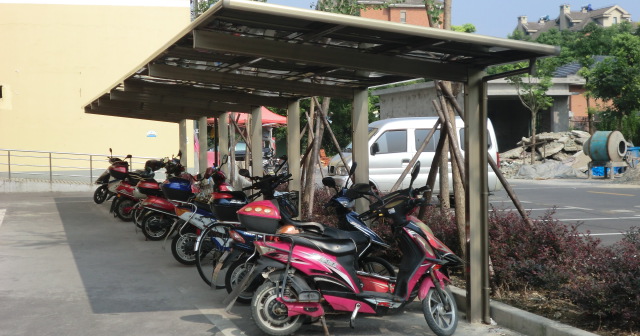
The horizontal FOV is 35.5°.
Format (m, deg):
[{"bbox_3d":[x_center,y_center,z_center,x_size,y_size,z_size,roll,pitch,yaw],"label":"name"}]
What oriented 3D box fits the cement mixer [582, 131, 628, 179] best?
[{"bbox_3d":[10.094,-0.487,35.300,1.500,1.680,1.200,1,2,45],"label":"cement mixer"}]

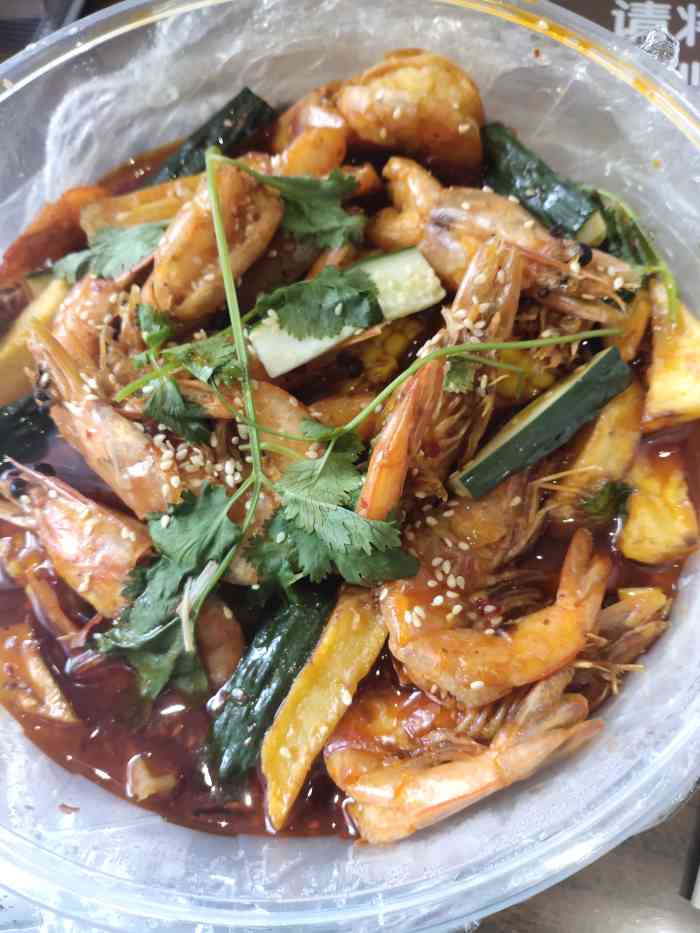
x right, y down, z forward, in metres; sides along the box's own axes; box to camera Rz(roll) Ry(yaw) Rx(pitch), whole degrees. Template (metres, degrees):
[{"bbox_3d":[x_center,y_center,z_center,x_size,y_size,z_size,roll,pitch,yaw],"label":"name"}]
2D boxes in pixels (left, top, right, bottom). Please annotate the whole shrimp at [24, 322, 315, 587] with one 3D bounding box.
[{"bbox_3d":[-0.052,-0.014,0.208,0.098,0.028,0.053,35,75,14],"label":"whole shrimp"}]

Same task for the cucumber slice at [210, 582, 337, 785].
[{"bbox_3d":[-0.019,0.058,0.201,0.017,0.013,0.056,24,85,11],"label":"cucumber slice"}]

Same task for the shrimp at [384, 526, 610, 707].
[{"bbox_3d":[0.040,0.035,0.193,0.058,0.022,0.046,-14,70,-2],"label":"shrimp"}]

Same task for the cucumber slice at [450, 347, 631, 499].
[{"bbox_3d":[0.054,-0.009,0.204,0.055,0.012,0.013,-38,72,-8],"label":"cucumber slice"}]

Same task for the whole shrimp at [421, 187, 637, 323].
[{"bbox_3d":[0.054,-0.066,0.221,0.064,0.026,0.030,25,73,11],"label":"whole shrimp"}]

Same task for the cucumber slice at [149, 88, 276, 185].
[{"bbox_3d":[-0.049,-0.114,0.264,0.049,0.012,0.016,-32,70,11],"label":"cucumber slice"}]

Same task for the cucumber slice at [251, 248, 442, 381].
[{"bbox_3d":[0.000,-0.043,0.215,0.054,0.011,0.015,-26,71,-7],"label":"cucumber slice"}]

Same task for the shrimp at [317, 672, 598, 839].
[{"bbox_3d":[0.030,0.074,0.185,0.067,0.021,0.028,-17,70,-3],"label":"shrimp"}]

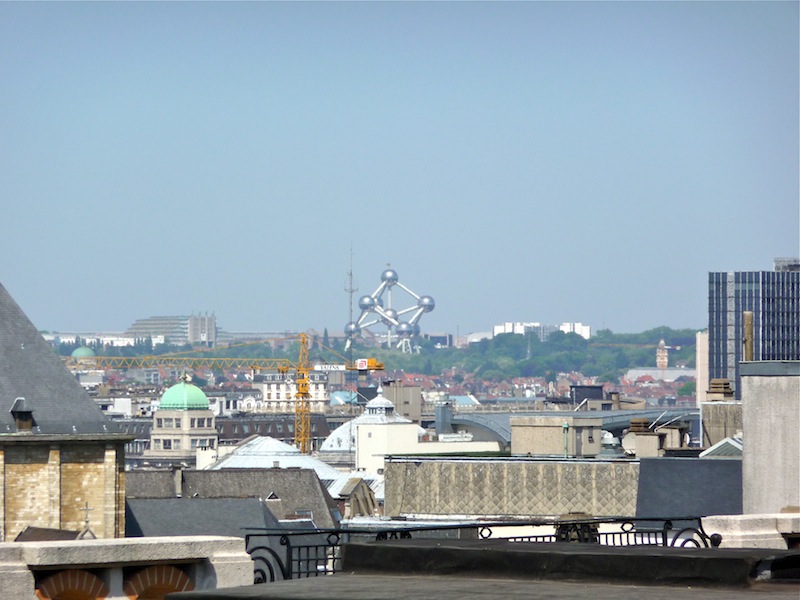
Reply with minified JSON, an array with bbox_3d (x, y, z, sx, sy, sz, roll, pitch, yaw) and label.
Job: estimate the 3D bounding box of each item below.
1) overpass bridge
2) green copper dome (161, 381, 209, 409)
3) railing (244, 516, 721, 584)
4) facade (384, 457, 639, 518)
[{"bbox_3d":[16.049,12.216,620.000,24.300,4.200,9.000,0,-1,0],"label":"overpass bridge"},{"bbox_3d":[-36.633,16.285,1100.000,8.100,5.000,8.100,0,-1,0],"label":"green copper dome"},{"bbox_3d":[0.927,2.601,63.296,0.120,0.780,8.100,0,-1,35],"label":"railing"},{"bbox_3d":[6.548,11.011,380.000,15.200,3.400,3.000,0,-1,28],"label":"facade"}]

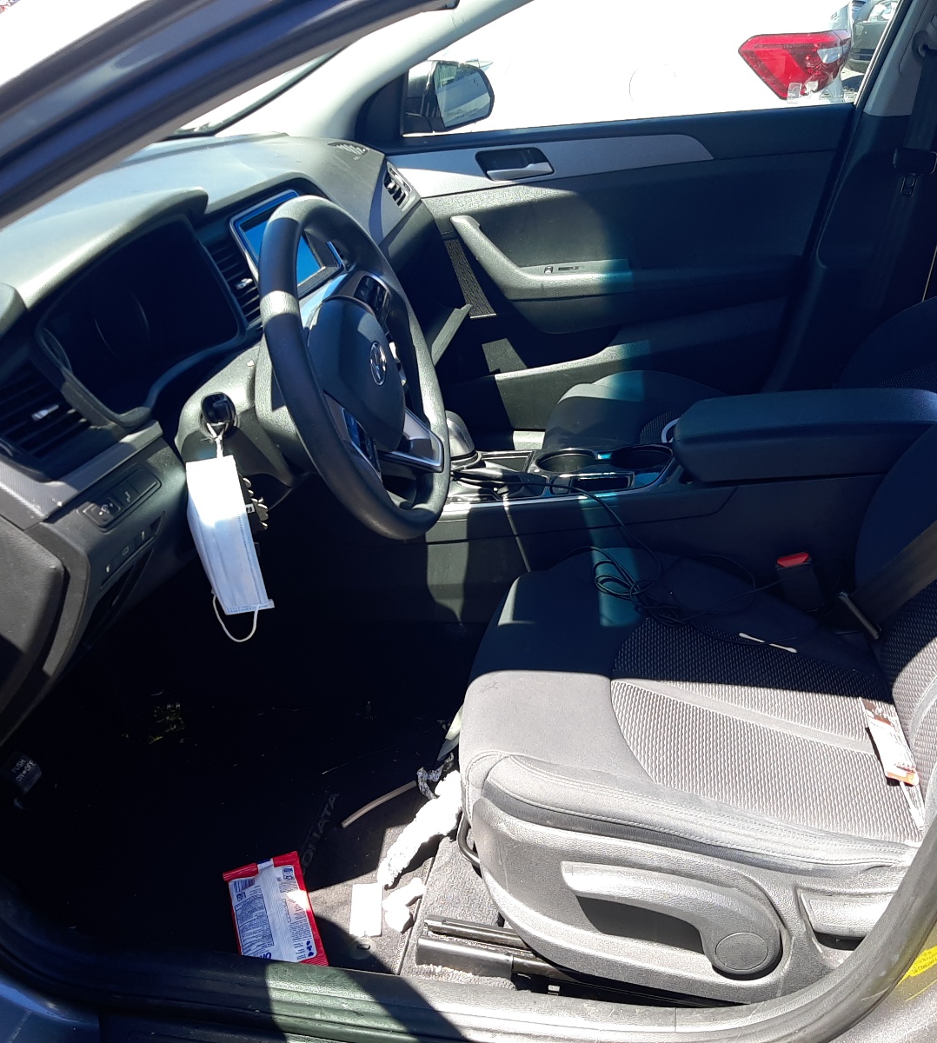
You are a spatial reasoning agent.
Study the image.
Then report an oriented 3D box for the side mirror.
[{"bbox_3d":[-0.052,-0.878,2.159,0.155,0.145,0.235,12,29,25],"label":"side mirror"}]

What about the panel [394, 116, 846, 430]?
[{"bbox_3d":[0.245,-0.471,2.072,0.920,0.670,0.150,3,27,10],"label":"panel"}]

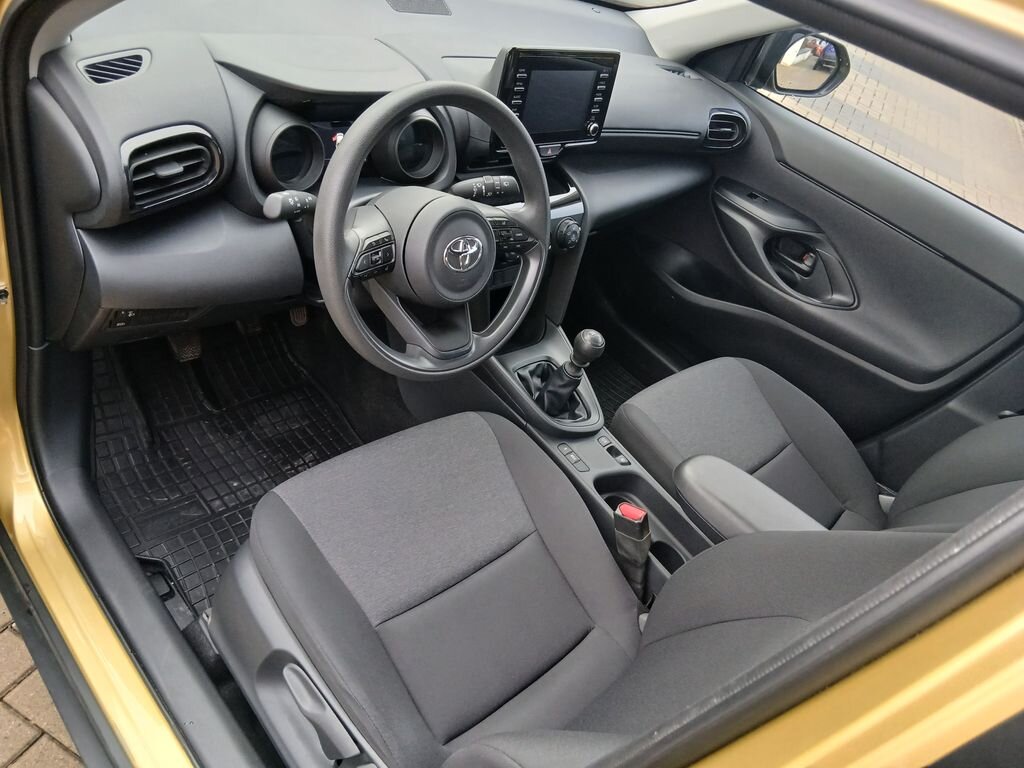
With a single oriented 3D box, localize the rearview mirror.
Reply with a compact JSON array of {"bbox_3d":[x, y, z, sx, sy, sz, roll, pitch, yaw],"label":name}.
[{"bbox_3d":[0.688,-0.758,1.839,0.210,0.150,0.125,0,42,-25],"label":"rearview mirror"}]

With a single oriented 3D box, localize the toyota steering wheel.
[{"bbox_3d":[-0.091,-0.192,0.983,0.370,0.370,0.100,-19,30,-40],"label":"toyota steering wheel"}]

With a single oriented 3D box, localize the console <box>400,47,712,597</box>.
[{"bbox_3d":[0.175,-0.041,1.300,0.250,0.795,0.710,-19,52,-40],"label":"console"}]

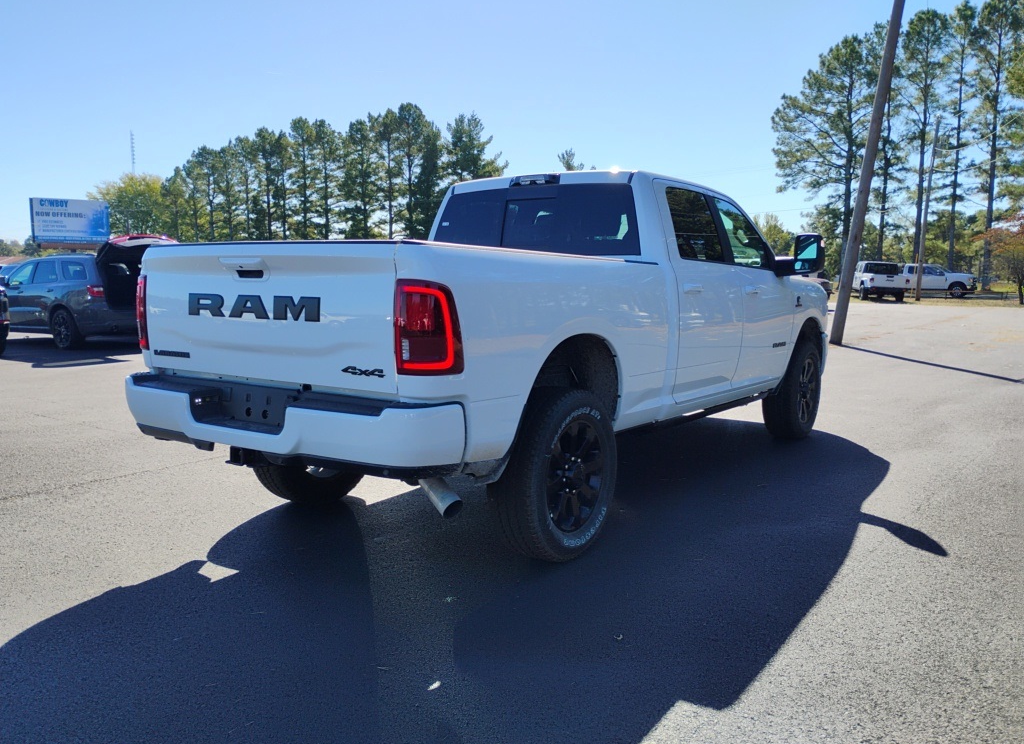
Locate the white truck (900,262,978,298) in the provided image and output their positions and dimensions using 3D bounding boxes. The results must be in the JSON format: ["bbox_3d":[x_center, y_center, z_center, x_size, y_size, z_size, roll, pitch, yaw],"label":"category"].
[{"bbox_3d":[23.850,-5.310,48.400,5.880,1.960,2.100,4,8,32],"label":"white truck"}]

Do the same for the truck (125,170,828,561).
[{"bbox_3d":[0.529,-0.317,5.868,2.330,2.020,6.070,5,8,35],"label":"truck"}]

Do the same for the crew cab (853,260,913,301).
[{"bbox_3d":[17.857,-4.473,40.909,1.950,1.860,5.500,2,7,8],"label":"crew cab"}]

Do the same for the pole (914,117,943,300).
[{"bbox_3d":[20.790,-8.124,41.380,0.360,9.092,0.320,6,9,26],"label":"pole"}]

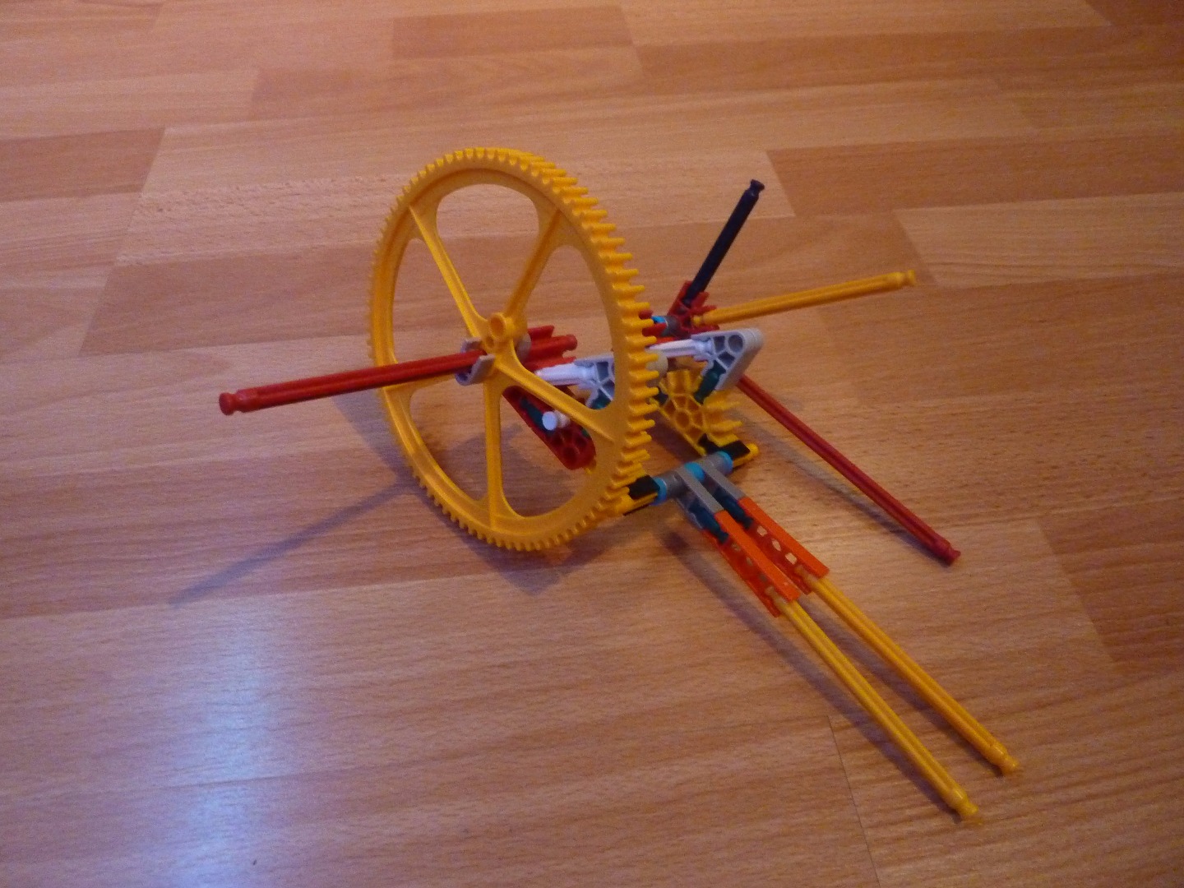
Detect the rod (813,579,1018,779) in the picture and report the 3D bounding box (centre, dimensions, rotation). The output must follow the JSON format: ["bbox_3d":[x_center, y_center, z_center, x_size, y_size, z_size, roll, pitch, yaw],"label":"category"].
[{"bbox_3d":[0.098,0.070,0.274,0.006,0.006,0.086,-36,69,-26],"label":"rod"}]

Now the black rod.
[{"bbox_3d":[0.051,-0.078,0.336,0.006,0.054,0.006,-2,43,-43],"label":"black rod"}]

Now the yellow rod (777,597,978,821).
[{"bbox_3d":[0.085,0.078,0.264,0.006,0.006,0.086,-34,72,-25],"label":"yellow rod"}]

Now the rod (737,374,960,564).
[{"bbox_3d":[0.086,-0.001,0.329,0.006,0.006,0.130,-37,68,-26],"label":"rod"}]

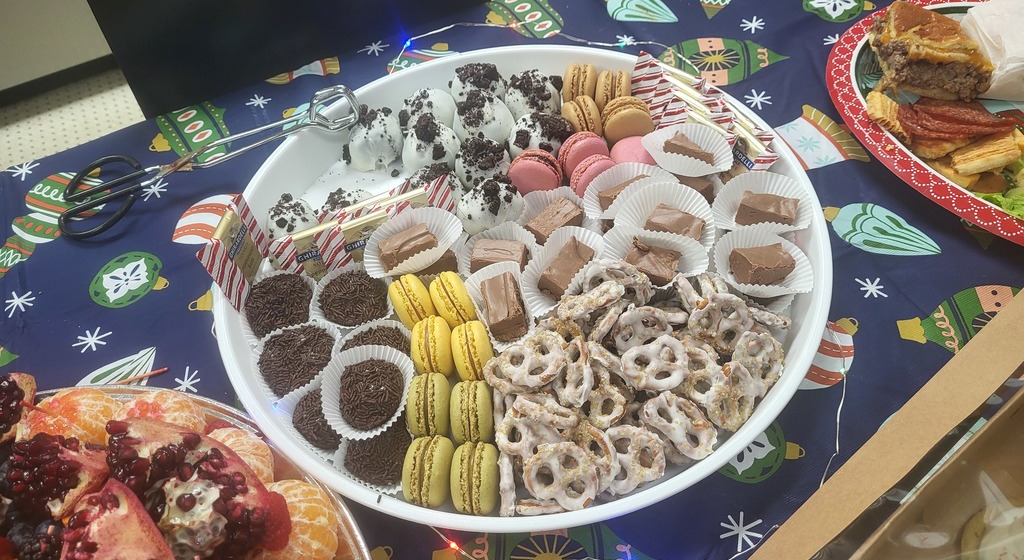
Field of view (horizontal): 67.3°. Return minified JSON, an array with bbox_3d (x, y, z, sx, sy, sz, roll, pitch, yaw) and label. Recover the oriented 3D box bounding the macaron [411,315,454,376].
[{"bbox_3d":[-0.051,0.042,0.496,0.027,0.040,0.040,-7,90,-7],"label":"macaron"}]

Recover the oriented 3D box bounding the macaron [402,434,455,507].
[{"bbox_3d":[-0.051,0.117,0.471,0.026,0.043,0.043,11,52,1],"label":"macaron"}]

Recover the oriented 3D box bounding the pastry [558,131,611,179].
[{"bbox_3d":[0.056,-0.092,0.585,0.041,0.041,0.026,-36,50,-20],"label":"pastry"}]

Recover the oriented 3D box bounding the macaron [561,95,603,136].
[{"bbox_3d":[0.054,-0.122,0.584,0.025,0.040,0.040,-14,52,-5],"label":"macaron"}]

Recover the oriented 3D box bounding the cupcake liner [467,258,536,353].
[{"bbox_3d":[-0.008,0.018,0.515,0.048,0.028,0.059,-10,52,-1],"label":"cupcake liner"}]

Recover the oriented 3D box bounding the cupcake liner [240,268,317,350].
[{"bbox_3d":[-0.162,0.020,0.533,0.054,0.027,0.054,-8,52,0],"label":"cupcake liner"}]

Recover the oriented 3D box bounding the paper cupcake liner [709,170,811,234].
[{"bbox_3d":[0.168,-0.052,0.518,0.070,0.026,0.057,14,55,16],"label":"paper cupcake liner"}]

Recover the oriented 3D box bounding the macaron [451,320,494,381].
[{"bbox_3d":[-0.024,0.044,0.463,0.025,0.040,0.040,-12,52,-4],"label":"macaron"}]

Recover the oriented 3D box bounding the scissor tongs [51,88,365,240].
[{"bbox_3d":[-0.243,-0.102,0.611,0.253,0.033,0.085,-17,52,5],"label":"scissor tongs"}]

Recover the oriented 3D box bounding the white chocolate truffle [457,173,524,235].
[{"bbox_3d":[-0.014,-0.053,0.537,0.046,0.040,0.046,-8,52,-1],"label":"white chocolate truffle"}]

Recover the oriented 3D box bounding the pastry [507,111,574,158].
[{"bbox_3d":[0.024,-0.118,0.638,0.050,0.045,0.050,-7,53,0],"label":"pastry"}]

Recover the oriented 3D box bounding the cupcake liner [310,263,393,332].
[{"bbox_3d":[-0.107,0.017,0.526,0.057,0.026,0.057,-7,53,0],"label":"cupcake liner"}]

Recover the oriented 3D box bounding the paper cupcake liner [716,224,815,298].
[{"bbox_3d":[0.172,-0.008,0.527,0.066,0.025,0.058,-8,55,1],"label":"paper cupcake liner"}]

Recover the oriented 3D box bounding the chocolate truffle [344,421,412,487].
[{"bbox_3d":[-0.079,0.102,0.454,0.042,0.036,0.042,-7,53,0],"label":"chocolate truffle"}]

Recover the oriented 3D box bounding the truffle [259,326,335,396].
[{"bbox_3d":[-0.139,0.052,0.497,0.046,0.037,0.044,-3,53,3],"label":"truffle"}]

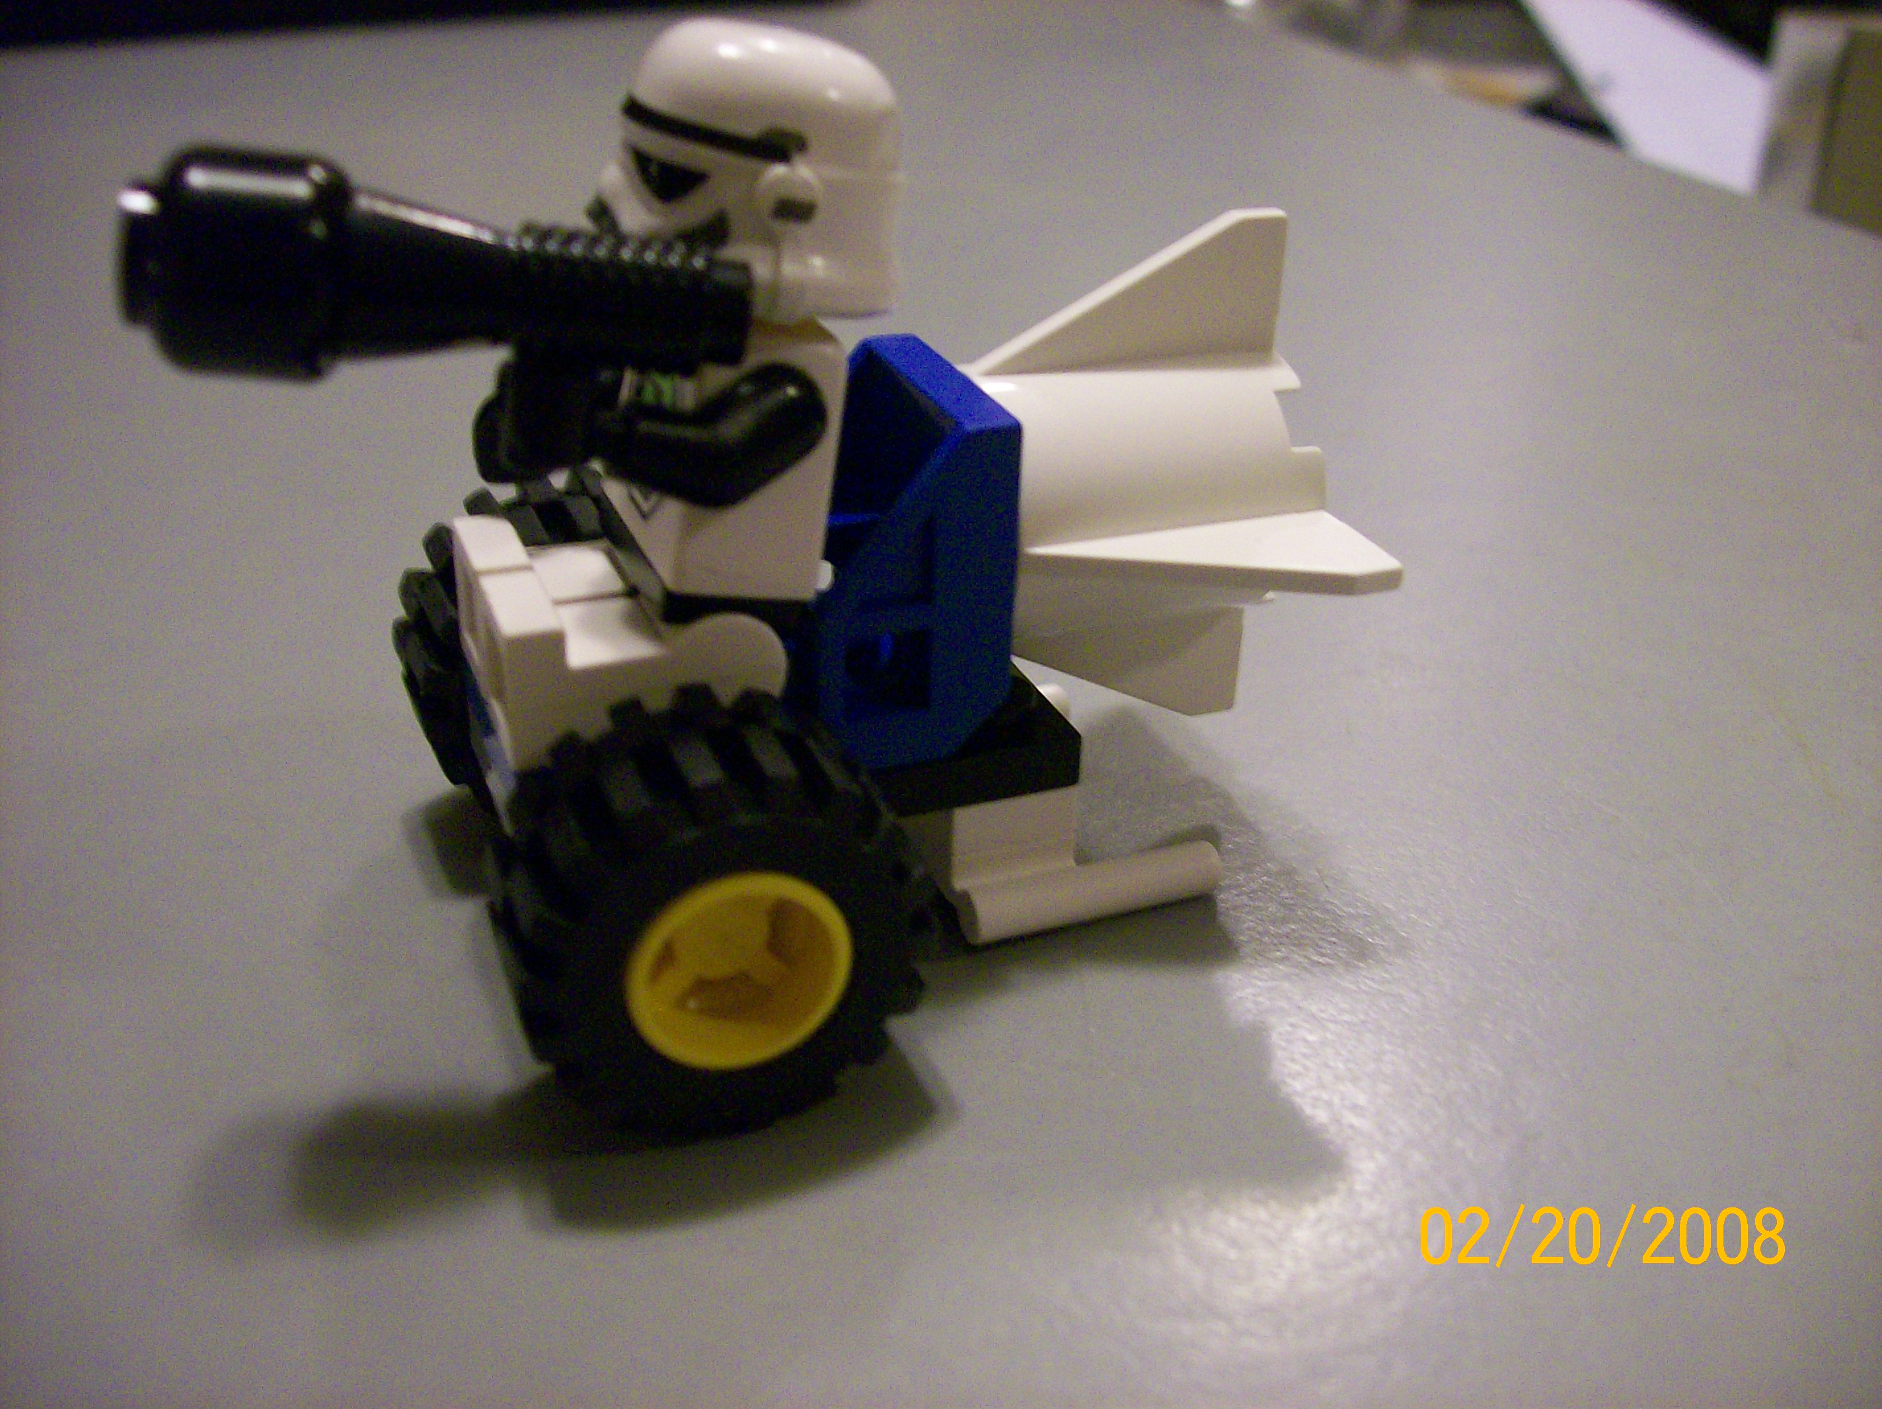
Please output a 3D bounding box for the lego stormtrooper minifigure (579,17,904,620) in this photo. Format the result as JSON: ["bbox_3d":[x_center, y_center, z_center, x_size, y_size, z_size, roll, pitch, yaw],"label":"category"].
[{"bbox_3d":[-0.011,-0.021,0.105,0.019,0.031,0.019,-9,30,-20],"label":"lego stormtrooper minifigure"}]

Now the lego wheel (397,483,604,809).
[{"bbox_3d":[-0.024,-0.003,0.128,0.021,0.021,0.012,-9,30,-20],"label":"lego wheel"}]

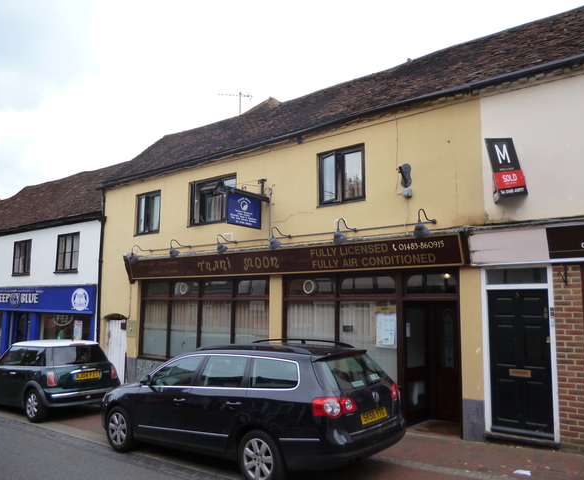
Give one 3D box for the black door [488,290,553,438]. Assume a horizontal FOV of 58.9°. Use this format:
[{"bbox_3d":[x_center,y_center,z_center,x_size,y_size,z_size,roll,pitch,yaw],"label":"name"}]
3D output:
[{"bbox_3d":[3.155,1.666,7.176,0.815,1.948,0.070,-5,-8,39],"label":"black door"}]

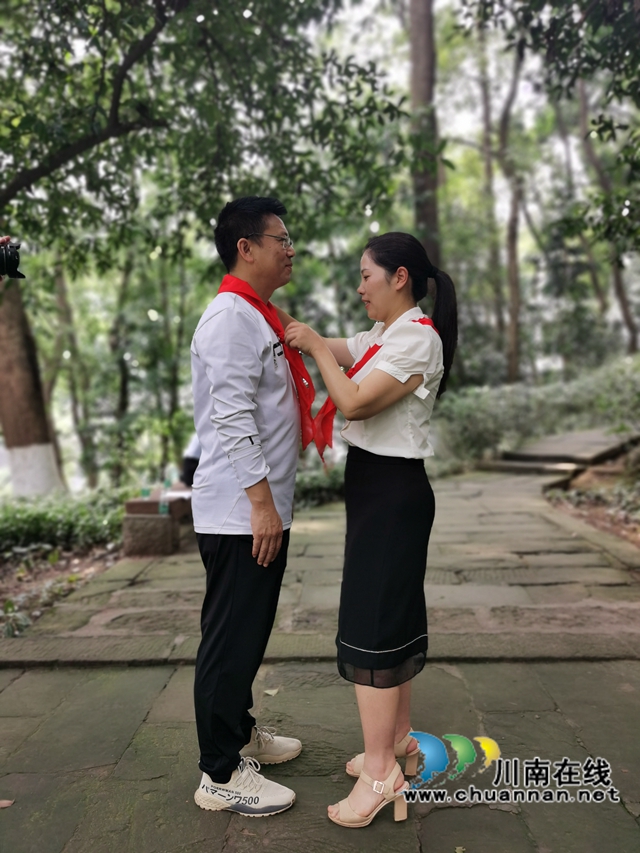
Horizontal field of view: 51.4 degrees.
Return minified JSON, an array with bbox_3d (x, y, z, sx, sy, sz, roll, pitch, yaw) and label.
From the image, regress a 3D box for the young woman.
[{"bbox_3d":[0.145,0.270,1.900,0.500,1.640,0.450,0,2,-9],"label":"young woman"}]

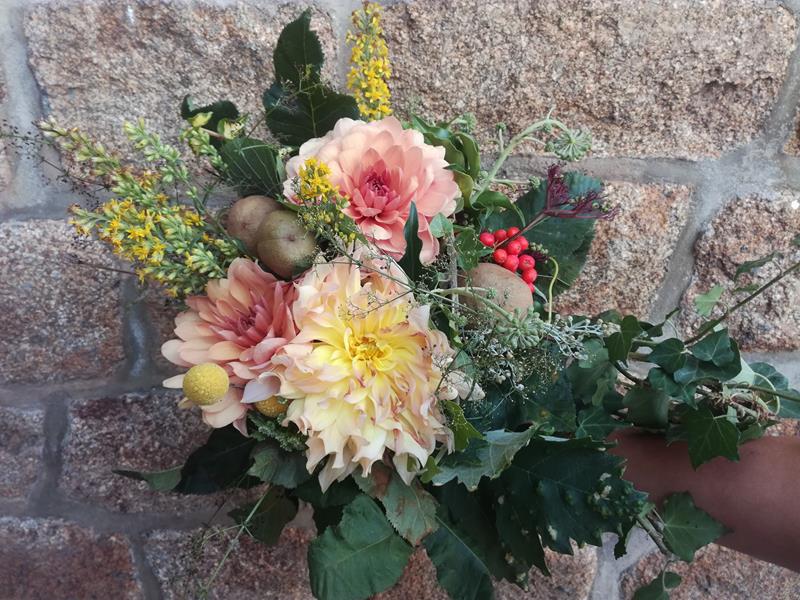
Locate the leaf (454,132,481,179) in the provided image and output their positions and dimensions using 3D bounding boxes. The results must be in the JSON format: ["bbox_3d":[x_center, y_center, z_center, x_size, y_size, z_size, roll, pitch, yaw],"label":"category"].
[{"bbox_3d":[0.053,-0.113,0.490,0.021,0.038,0.016,-6,-4,-12],"label":"leaf"}]

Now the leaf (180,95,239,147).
[{"bbox_3d":[-0.148,-0.140,0.485,0.045,0.040,0.018,-1,6,6],"label":"leaf"}]

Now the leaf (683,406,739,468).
[{"bbox_3d":[0.227,0.099,0.455,0.041,0.047,0.014,-2,-9,0],"label":"leaf"}]

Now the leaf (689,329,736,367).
[{"bbox_3d":[0.225,0.034,0.450,0.035,0.027,0.014,-2,6,-4],"label":"leaf"}]

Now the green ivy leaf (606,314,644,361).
[{"bbox_3d":[0.164,0.028,0.455,0.027,0.035,0.013,-1,6,6],"label":"green ivy leaf"}]

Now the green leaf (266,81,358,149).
[{"bbox_3d":[-0.075,-0.156,0.535,0.082,0.062,0.022,-2,7,0],"label":"green leaf"}]

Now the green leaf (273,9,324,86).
[{"bbox_3d":[-0.085,-0.208,0.520,0.044,0.067,0.013,3,-3,0],"label":"green leaf"}]

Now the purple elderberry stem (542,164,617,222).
[{"bbox_3d":[0.137,-0.082,0.475,0.058,0.042,0.040,0,5,0],"label":"purple elderberry stem"}]

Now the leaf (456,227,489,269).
[{"bbox_3d":[0.056,-0.039,0.475,0.029,0.034,0.013,-2,7,0],"label":"leaf"}]

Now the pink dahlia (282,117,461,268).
[{"bbox_3d":[-0.022,-0.083,0.475,0.132,0.115,0.068,0,-12,-2],"label":"pink dahlia"}]

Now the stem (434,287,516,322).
[{"bbox_3d":[0.056,0.003,0.465,0.063,0.015,0.010,20,-5,0],"label":"stem"}]

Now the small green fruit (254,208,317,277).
[{"bbox_3d":[-0.089,-0.043,0.485,0.047,0.053,0.052,-1,7,6],"label":"small green fruit"}]

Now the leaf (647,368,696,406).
[{"bbox_3d":[0.211,0.068,0.485,0.045,0.028,0.013,31,-16,6],"label":"leaf"}]

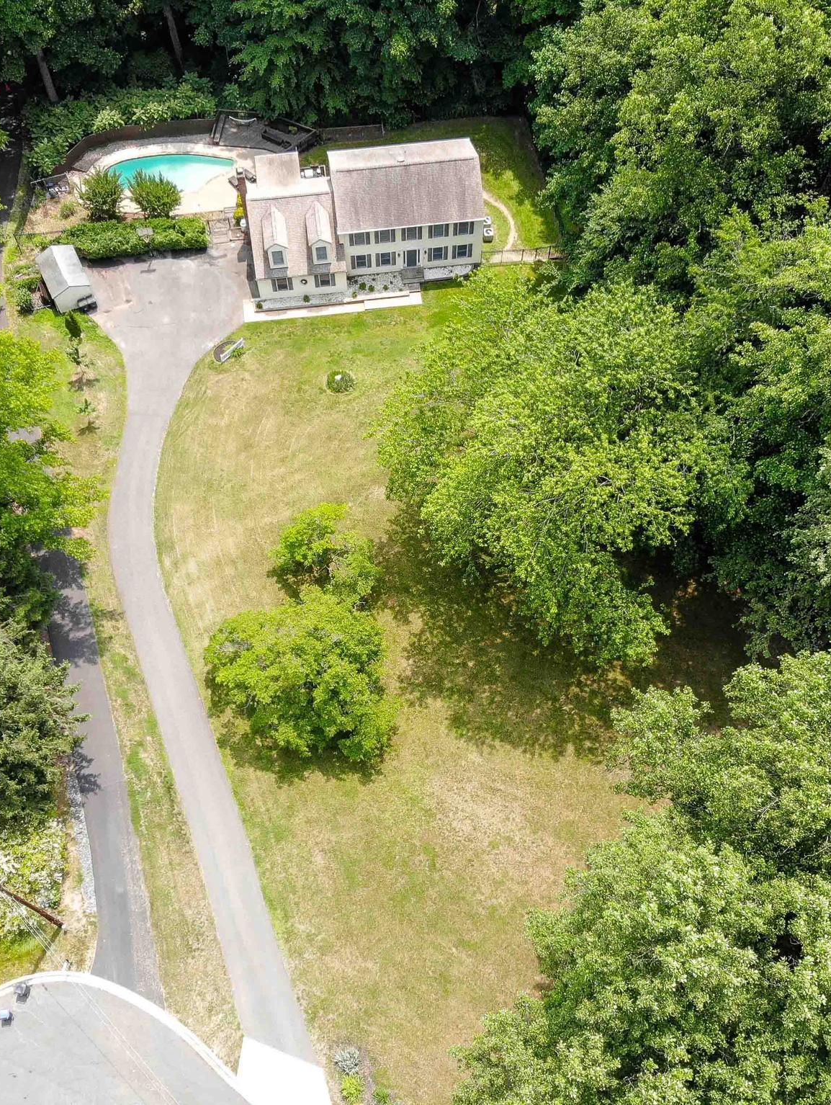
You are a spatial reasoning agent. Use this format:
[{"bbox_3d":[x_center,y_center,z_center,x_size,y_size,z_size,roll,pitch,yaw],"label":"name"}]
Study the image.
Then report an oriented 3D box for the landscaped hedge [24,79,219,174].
[{"bbox_3d":[-29.685,-44.329,103.827,19.000,3.300,5.800,-14,60,-7],"label":"landscaped hedge"}]

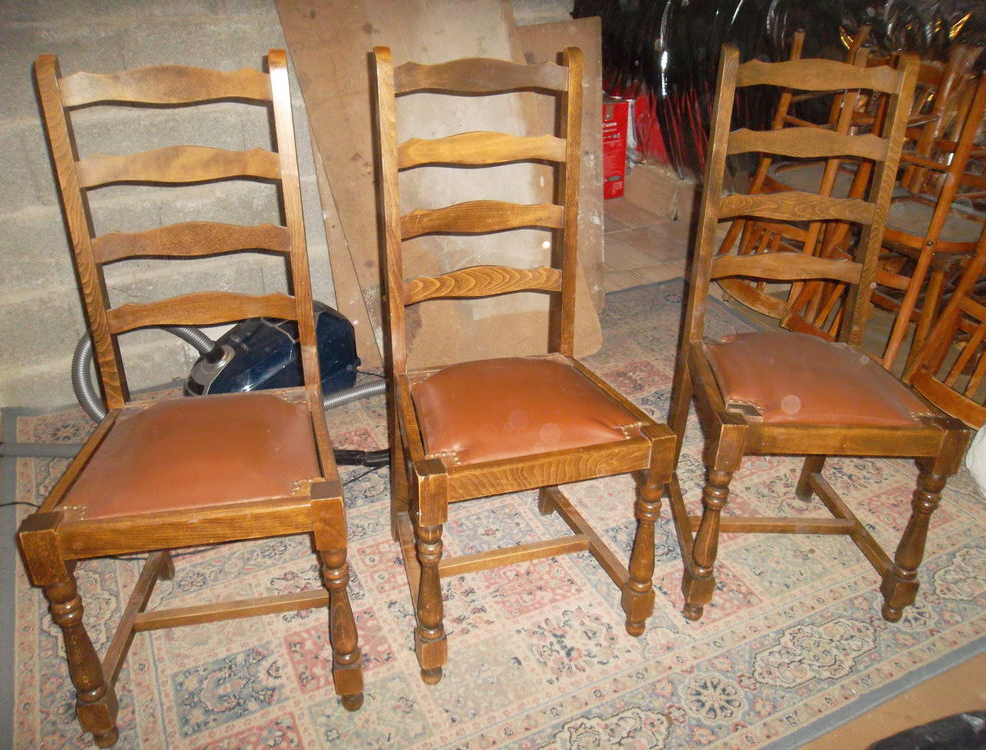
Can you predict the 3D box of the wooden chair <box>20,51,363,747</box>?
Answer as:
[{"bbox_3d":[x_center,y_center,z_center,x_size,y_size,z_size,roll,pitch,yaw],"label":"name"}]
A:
[{"bbox_3d":[-0.487,0.050,1.301,0.451,1.059,0.467,-5,28,-11],"label":"wooden chair"}]

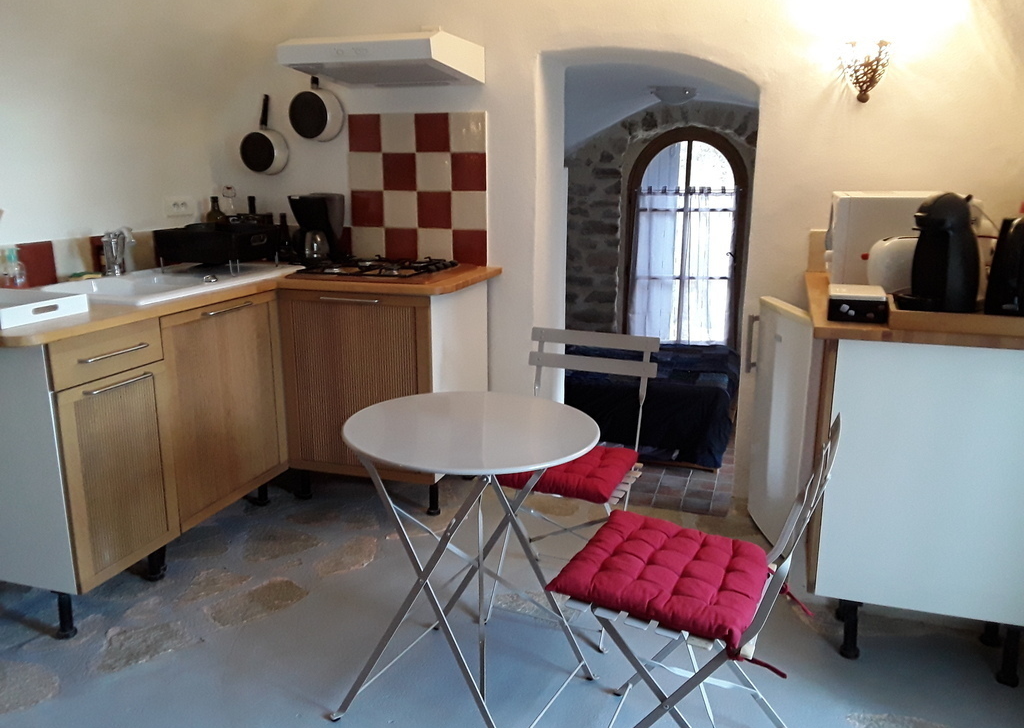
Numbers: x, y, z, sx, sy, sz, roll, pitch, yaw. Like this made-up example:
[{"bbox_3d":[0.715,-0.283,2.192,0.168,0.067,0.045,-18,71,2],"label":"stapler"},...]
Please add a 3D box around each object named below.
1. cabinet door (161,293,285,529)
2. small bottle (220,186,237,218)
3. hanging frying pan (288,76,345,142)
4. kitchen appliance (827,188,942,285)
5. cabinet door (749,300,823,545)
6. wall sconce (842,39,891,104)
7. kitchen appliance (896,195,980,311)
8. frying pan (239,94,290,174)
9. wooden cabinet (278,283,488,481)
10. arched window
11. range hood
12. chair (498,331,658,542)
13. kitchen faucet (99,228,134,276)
[{"bbox_3d":[-0.960,0.131,2.720,0.022,0.687,0.600,4,14,17],"label":"cabinet door"},{"bbox_3d":[-1.239,-0.609,3.492,0.084,0.330,0.084,4,13,15],"label":"small bottle"},{"bbox_3d":[-0.810,-1.113,3.304,0.215,0.373,0.100,4,13,17],"label":"hanging frying pan"},{"bbox_3d":[1.337,-0.438,2.809,0.433,0.310,0.473,4,13,15],"label":"kitchen appliance"},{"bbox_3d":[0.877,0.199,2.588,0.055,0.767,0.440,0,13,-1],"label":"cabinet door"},{"bbox_3d":[1.200,-0.993,2.712,0.157,0.200,0.110,4,14,19],"label":"wall sconce"},{"bbox_3d":[1.125,-0.288,2.120,0.225,0.310,0.160,1,13,6],"label":"kitchen appliance"},{"bbox_3d":[-1.063,-0.981,3.416,0.191,0.335,0.095,4,13,17],"label":"frying pan"},{"bbox_3d":[-0.495,0.021,3.254,0.611,0.690,0.621,4,13,15],"label":"wooden cabinet"},{"bbox_3d":[0.972,-0.685,4.503,0.662,1.243,0.090,1,13,5],"label":"arched window"},{"bbox_3d":[-0.467,-1.173,3.046,0.591,0.138,0.552,4,13,15],"label":"range hood"},{"bbox_3d":[0.171,0.331,2.326,0.400,0.800,0.466,5,14,22],"label":"chair"},{"bbox_3d":[-1.454,-0.412,2.937,0.150,0.185,0.090,9,16,35],"label":"kitchen faucet"}]

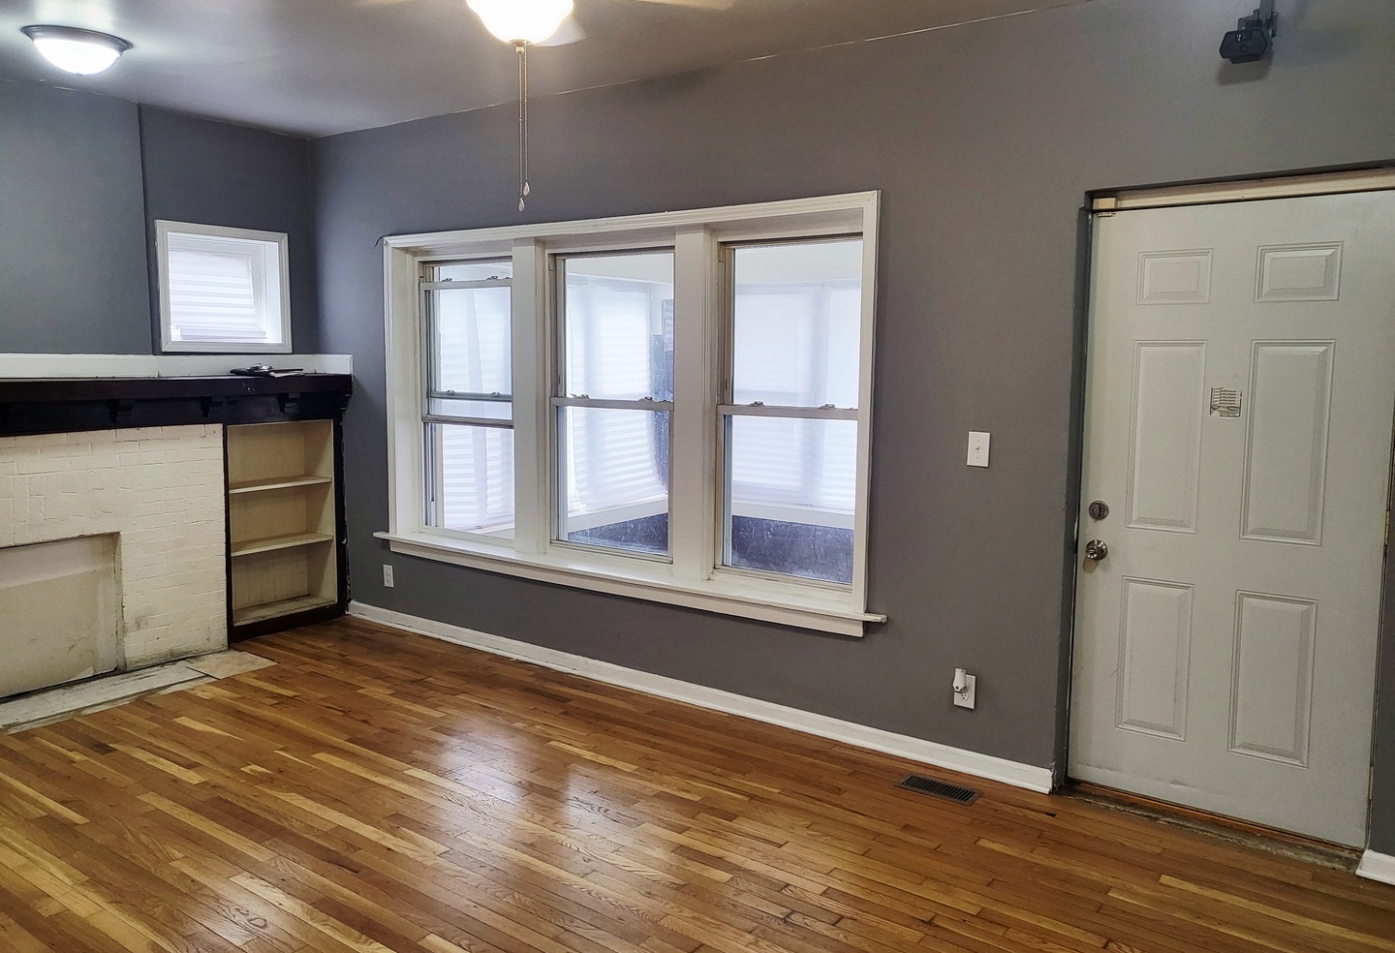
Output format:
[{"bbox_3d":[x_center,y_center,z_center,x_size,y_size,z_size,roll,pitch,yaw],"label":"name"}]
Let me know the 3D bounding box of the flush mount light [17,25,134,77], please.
[{"bbox_3d":[-2.325,-1.578,3.938,0.370,0.138,0.370,5,8,36],"label":"flush mount light"}]

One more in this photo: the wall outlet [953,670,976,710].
[{"bbox_3d":[0.994,0.796,3.891,0.078,0.124,0.016,5,8,36],"label":"wall outlet"}]

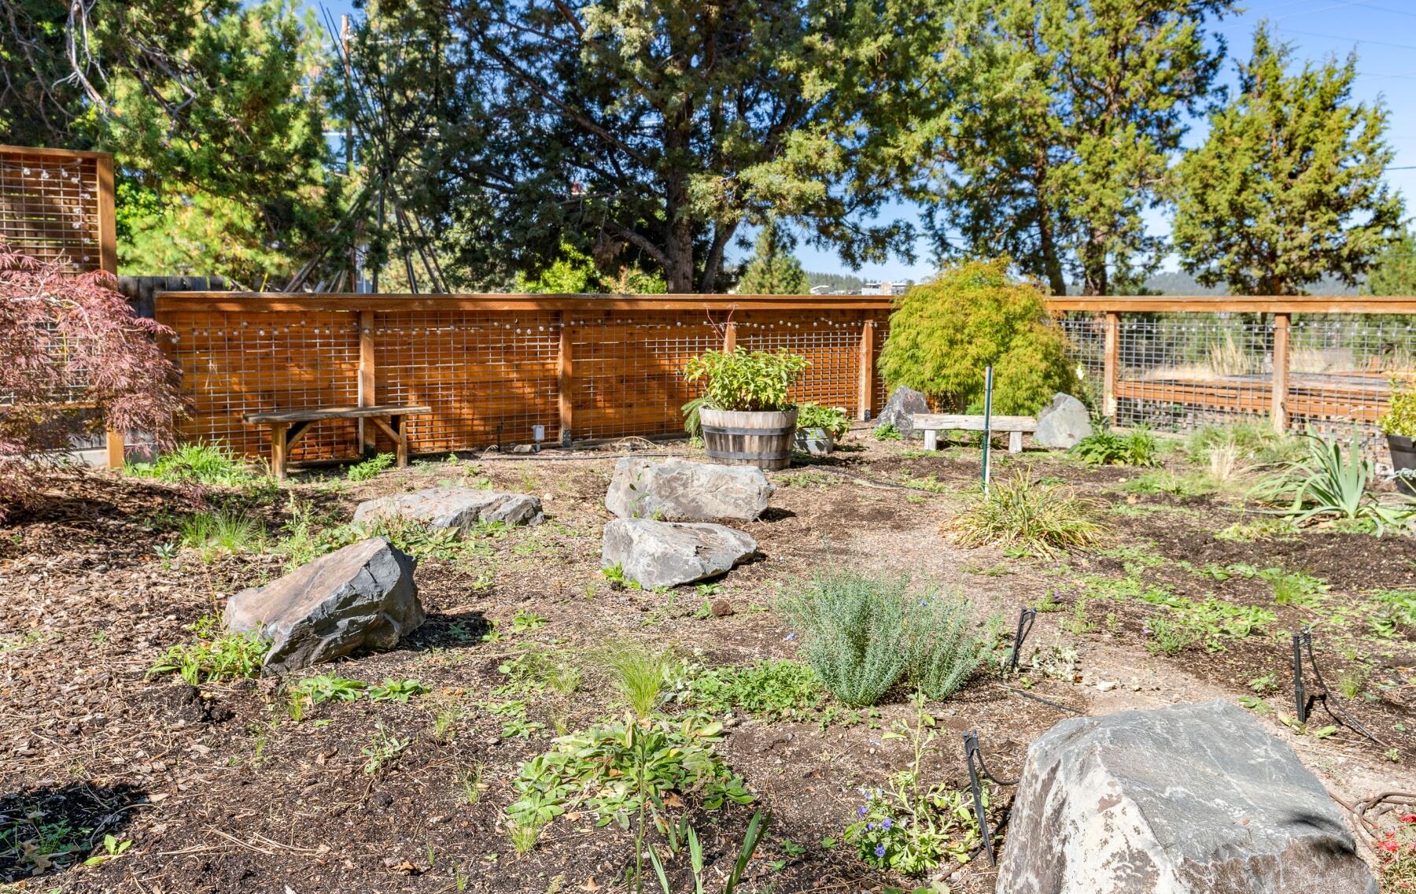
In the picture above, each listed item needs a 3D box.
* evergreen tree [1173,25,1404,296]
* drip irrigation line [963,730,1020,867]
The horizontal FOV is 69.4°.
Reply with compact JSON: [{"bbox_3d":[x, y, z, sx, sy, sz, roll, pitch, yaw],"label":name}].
[{"bbox_3d":[10.194,-4.461,18.000,3.800,5.800,3.600,4,8,29],"label":"evergreen tree"},{"bbox_3d":[0.562,0.710,2.023,0.095,0.265,0.060,2,8,15],"label":"drip irrigation line"}]

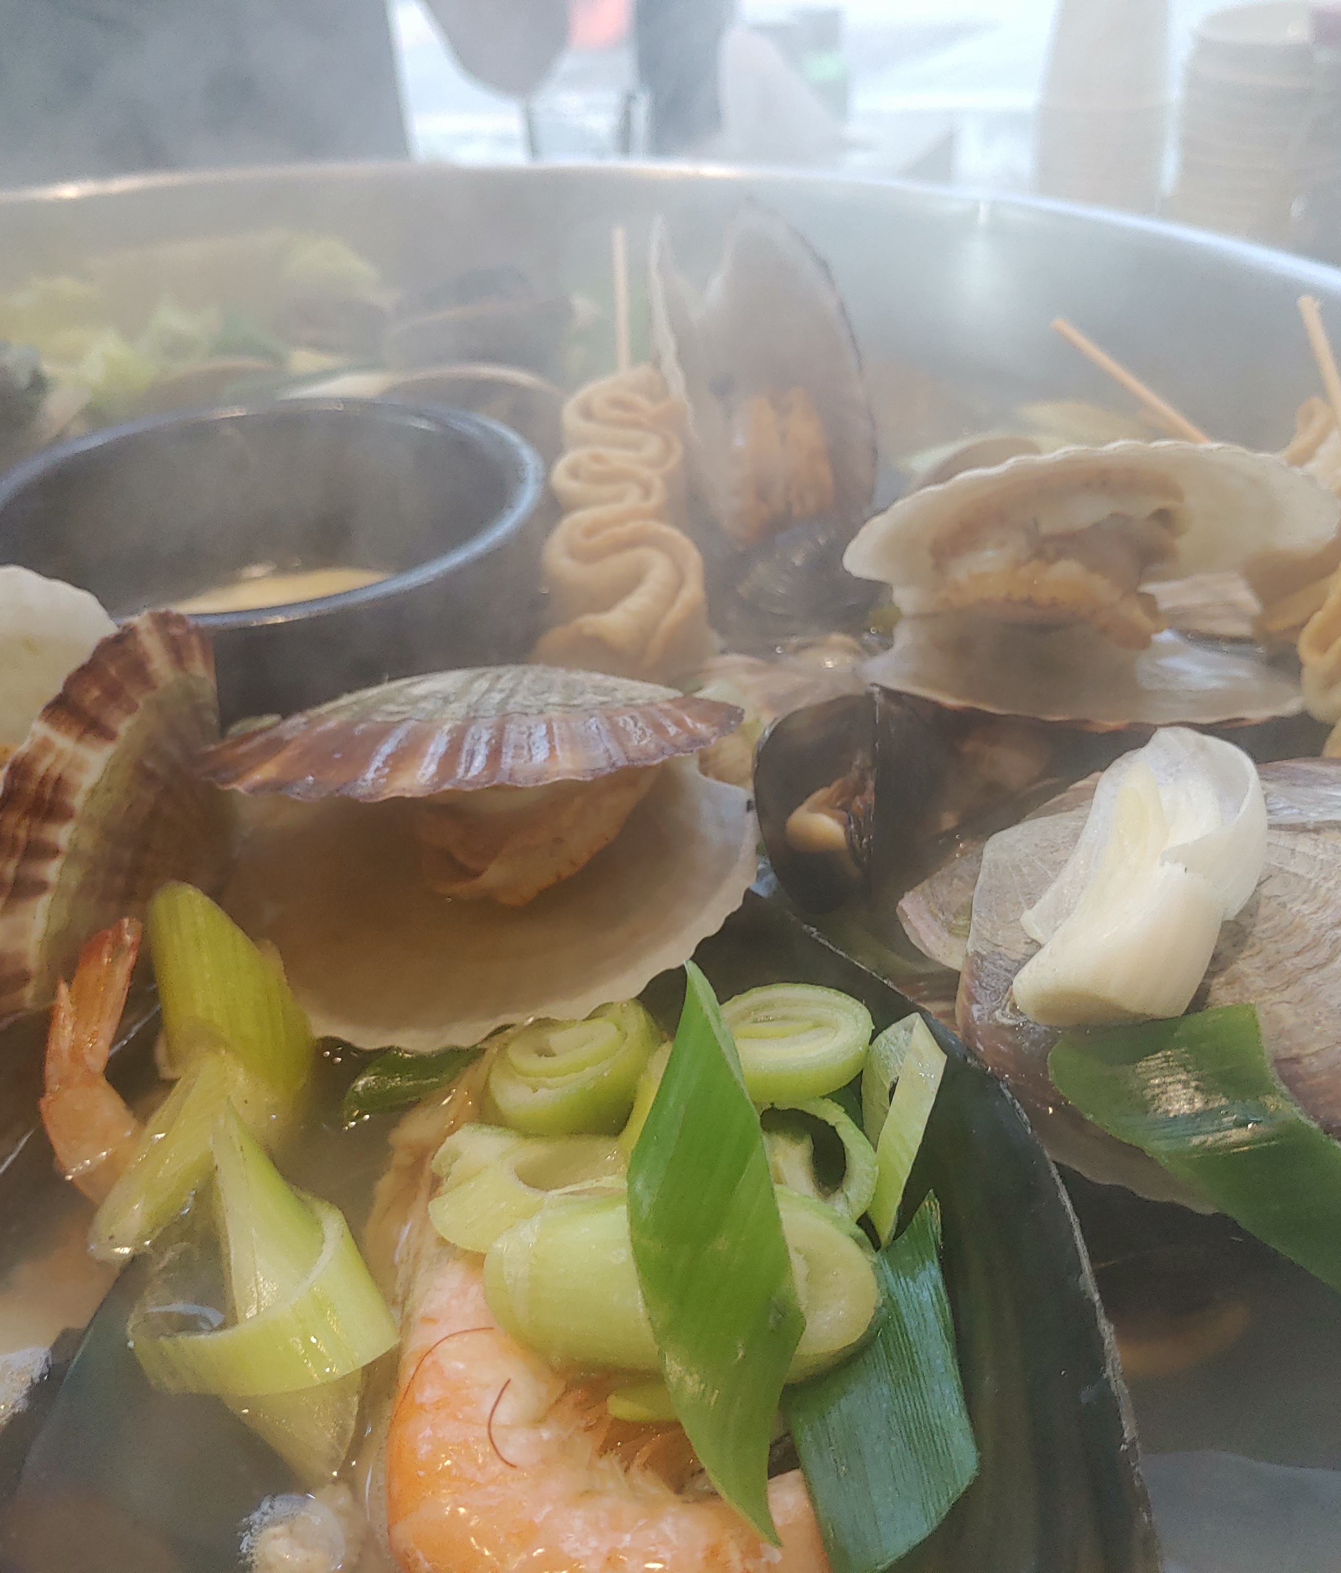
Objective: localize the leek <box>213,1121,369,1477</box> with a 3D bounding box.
[{"bbox_3d":[-0.048,0.063,0.195,0.015,0.041,0.012,-12,-8,-16],"label":"leek"}]

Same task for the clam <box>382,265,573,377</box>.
[{"bbox_3d":[-0.055,-0.133,0.450,0.053,0.032,0.040,-2,32,0],"label":"clam"}]

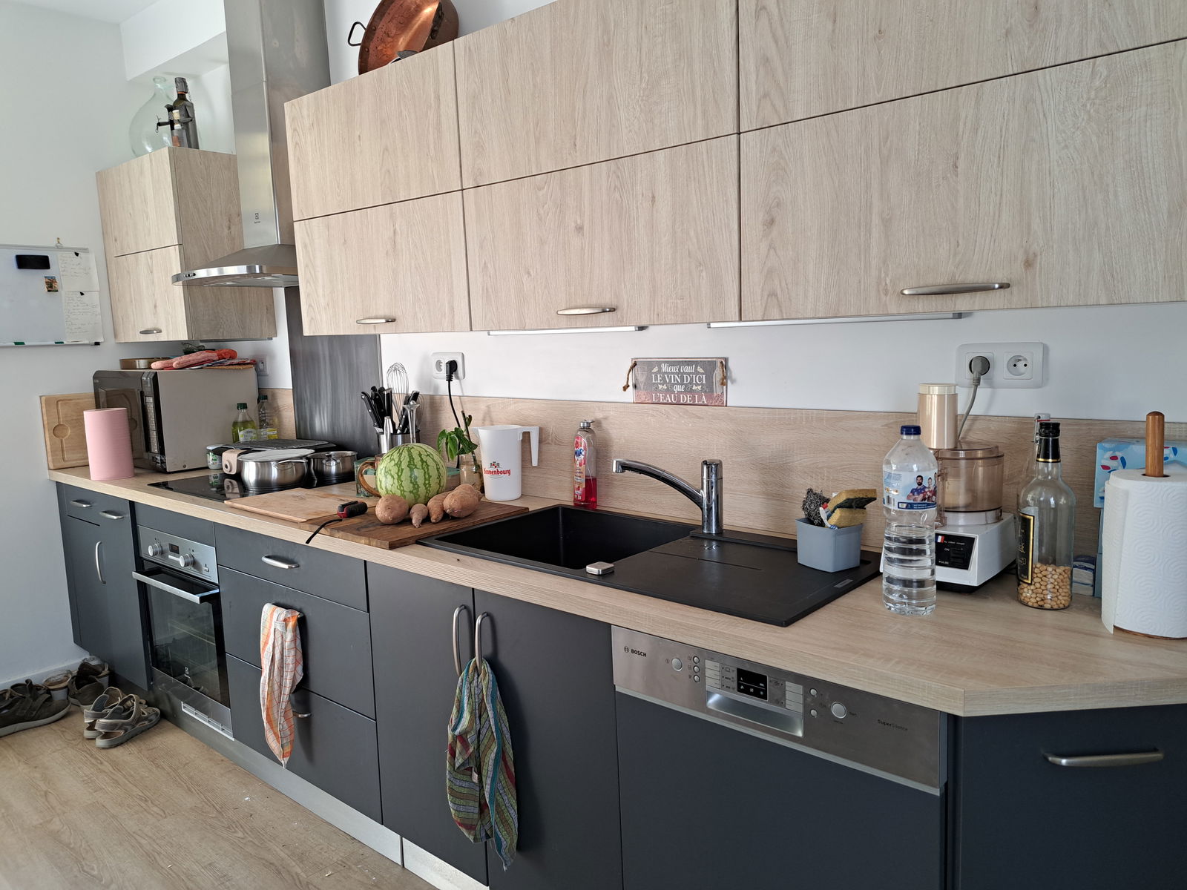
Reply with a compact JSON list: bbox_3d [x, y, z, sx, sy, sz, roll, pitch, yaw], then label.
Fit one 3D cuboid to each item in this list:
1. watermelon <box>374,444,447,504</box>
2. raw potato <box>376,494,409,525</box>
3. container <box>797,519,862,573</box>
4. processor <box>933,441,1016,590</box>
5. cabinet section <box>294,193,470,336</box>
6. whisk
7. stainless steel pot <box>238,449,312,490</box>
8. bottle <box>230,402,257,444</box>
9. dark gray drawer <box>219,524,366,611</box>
[{"bbox_3d":[-0.536,0.085,2.435,0.206,0.182,0.206,-2,8,0],"label":"watermelon"},{"bbox_3d":[-0.534,0.172,2.184,0.087,0.079,0.130,-4,8,-16],"label":"raw potato"},{"bbox_3d":[0.497,0.208,1.737,0.085,0.094,0.102,-6,9,-30],"label":"container"},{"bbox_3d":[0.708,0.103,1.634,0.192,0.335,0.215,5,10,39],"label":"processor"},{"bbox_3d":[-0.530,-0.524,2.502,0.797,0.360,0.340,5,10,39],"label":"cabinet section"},{"bbox_3d":[-0.636,-0.106,2.713,0.074,0.330,0.074,5,10,39],"label":"whisk"},{"bbox_3d":[-1.114,0.088,2.911,0.240,0.115,0.240,-2,8,0],"label":"stainless steel pot"},{"bbox_3d":[-1.468,-0.045,3.454,0.078,0.260,0.080,5,10,40],"label":"bottle"},{"bbox_3d":[-0.885,0.337,2.364,0.800,0.148,0.037,5,10,39],"label":"dark gray drawer"}]

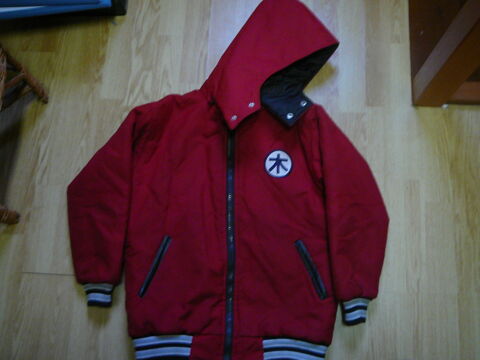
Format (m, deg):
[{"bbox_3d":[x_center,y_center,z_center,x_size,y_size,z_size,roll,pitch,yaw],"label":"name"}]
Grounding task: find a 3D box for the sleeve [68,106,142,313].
[{"bbox_3d":[-0.379,0.057,1.313,0.185,0.085,0.553,2,74,-1],"label":"sleeve"}]

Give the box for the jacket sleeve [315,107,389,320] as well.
[{"bbox_3d":[0.317,0.078,1.323,0.172,0.085,0.602,-2,74,-2],"label":"jacket sleeve"}]

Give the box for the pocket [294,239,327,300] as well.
[{"bbox_3d":[0.185,0.229,1.255,0.022,0.020,0.162,-20,75,-7],"label":"pocket"}]

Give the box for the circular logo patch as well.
[{"bbox_3d":[0.107,-0.044,1.313,0.078,0.010,0.080,1,79,-1],"label":"circular logo patch"}]

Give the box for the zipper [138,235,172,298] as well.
[{"bbox_3d":[-0.217,0.222,1.248,0.021,0.020,0.164,22,75,5],"label":"zipper"}]

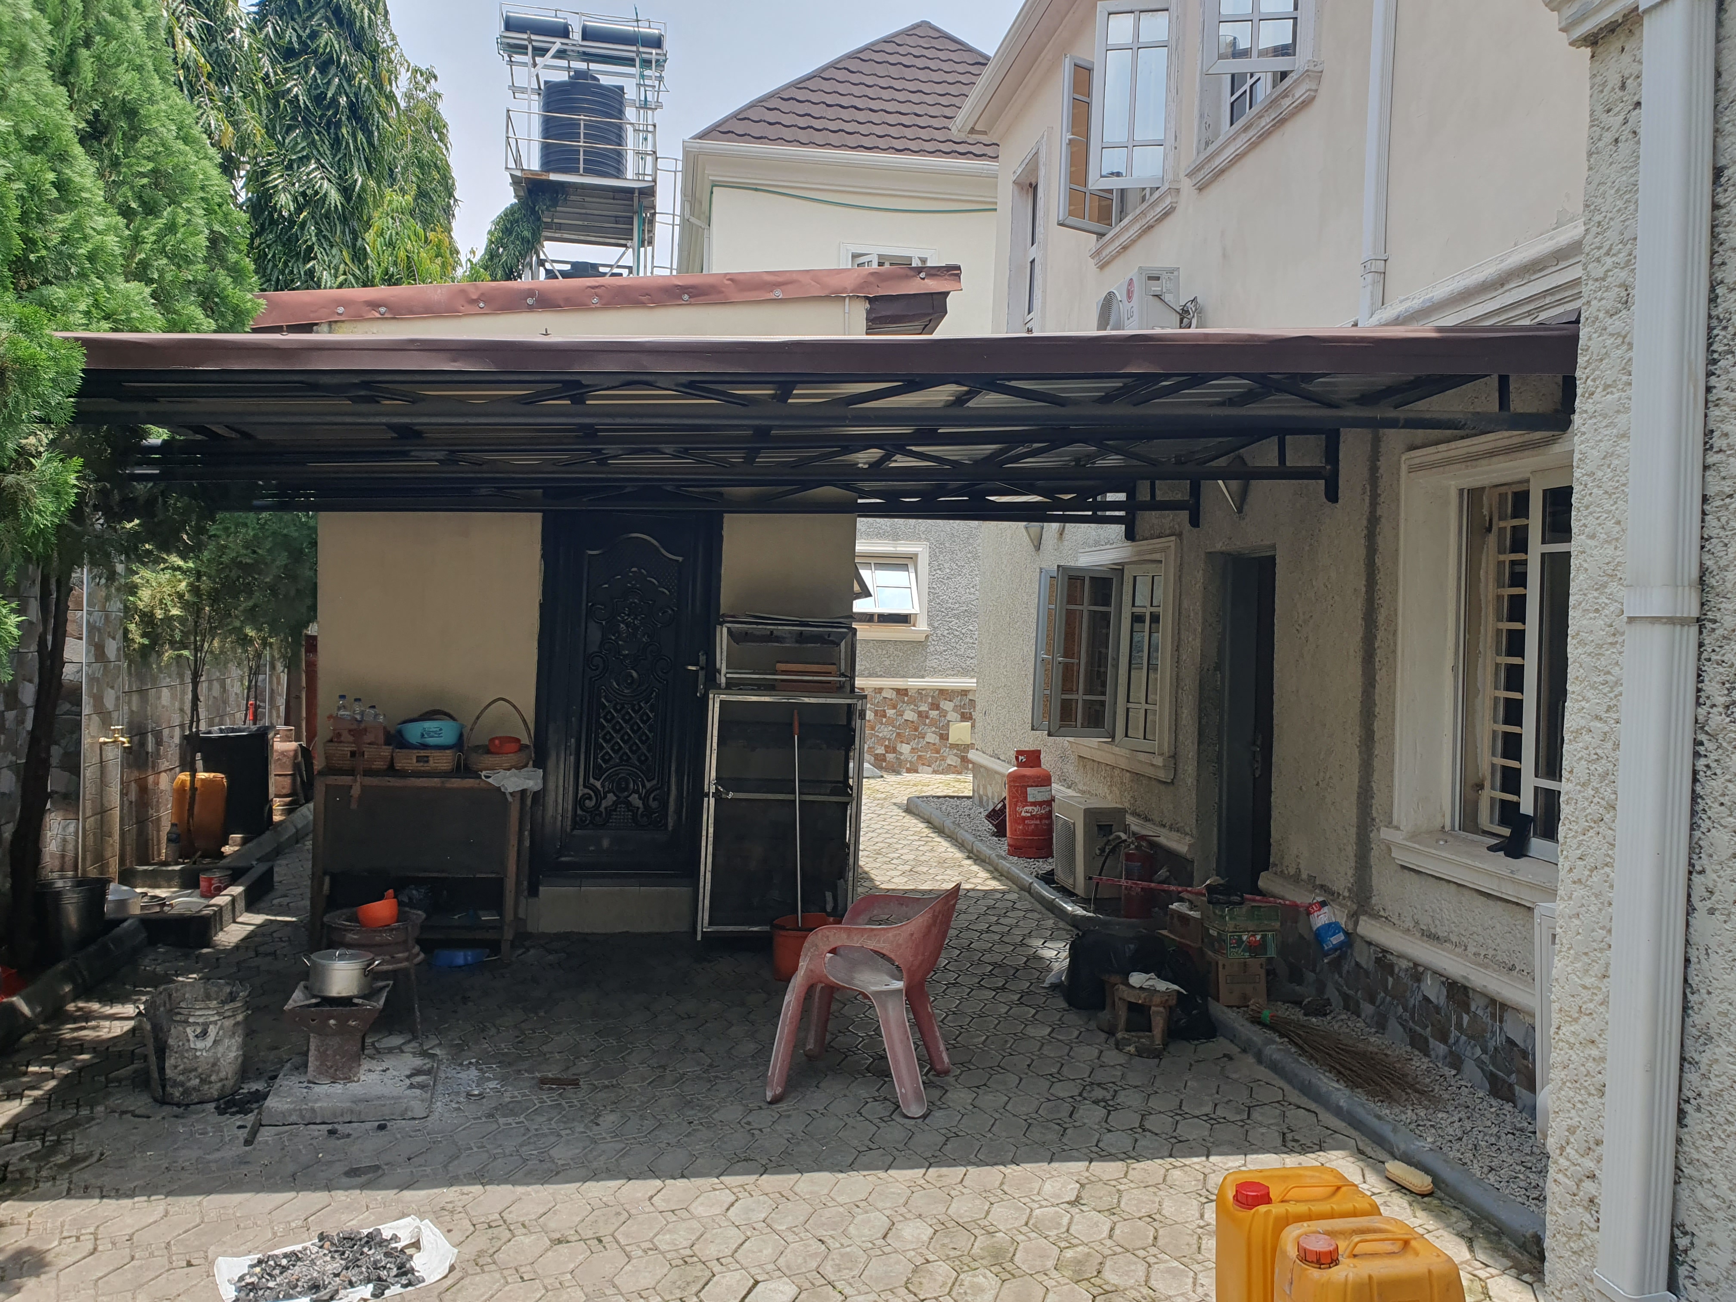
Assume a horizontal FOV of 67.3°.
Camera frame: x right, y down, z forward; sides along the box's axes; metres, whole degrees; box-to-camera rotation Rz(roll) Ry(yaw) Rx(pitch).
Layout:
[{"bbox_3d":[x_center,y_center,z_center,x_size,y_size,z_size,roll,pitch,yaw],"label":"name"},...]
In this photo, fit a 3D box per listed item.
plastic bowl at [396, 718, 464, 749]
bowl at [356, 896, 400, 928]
[{"bbox_3d":[-2.164,0.408,6.478,0.335,0.135,0.335,2,1,-9],"label":"plastic bowl"},{"bbox_3d":[-1.936,1.044,5.169,0.162,0.105,0.180,-15,-8,26],"label":"bowl"}]

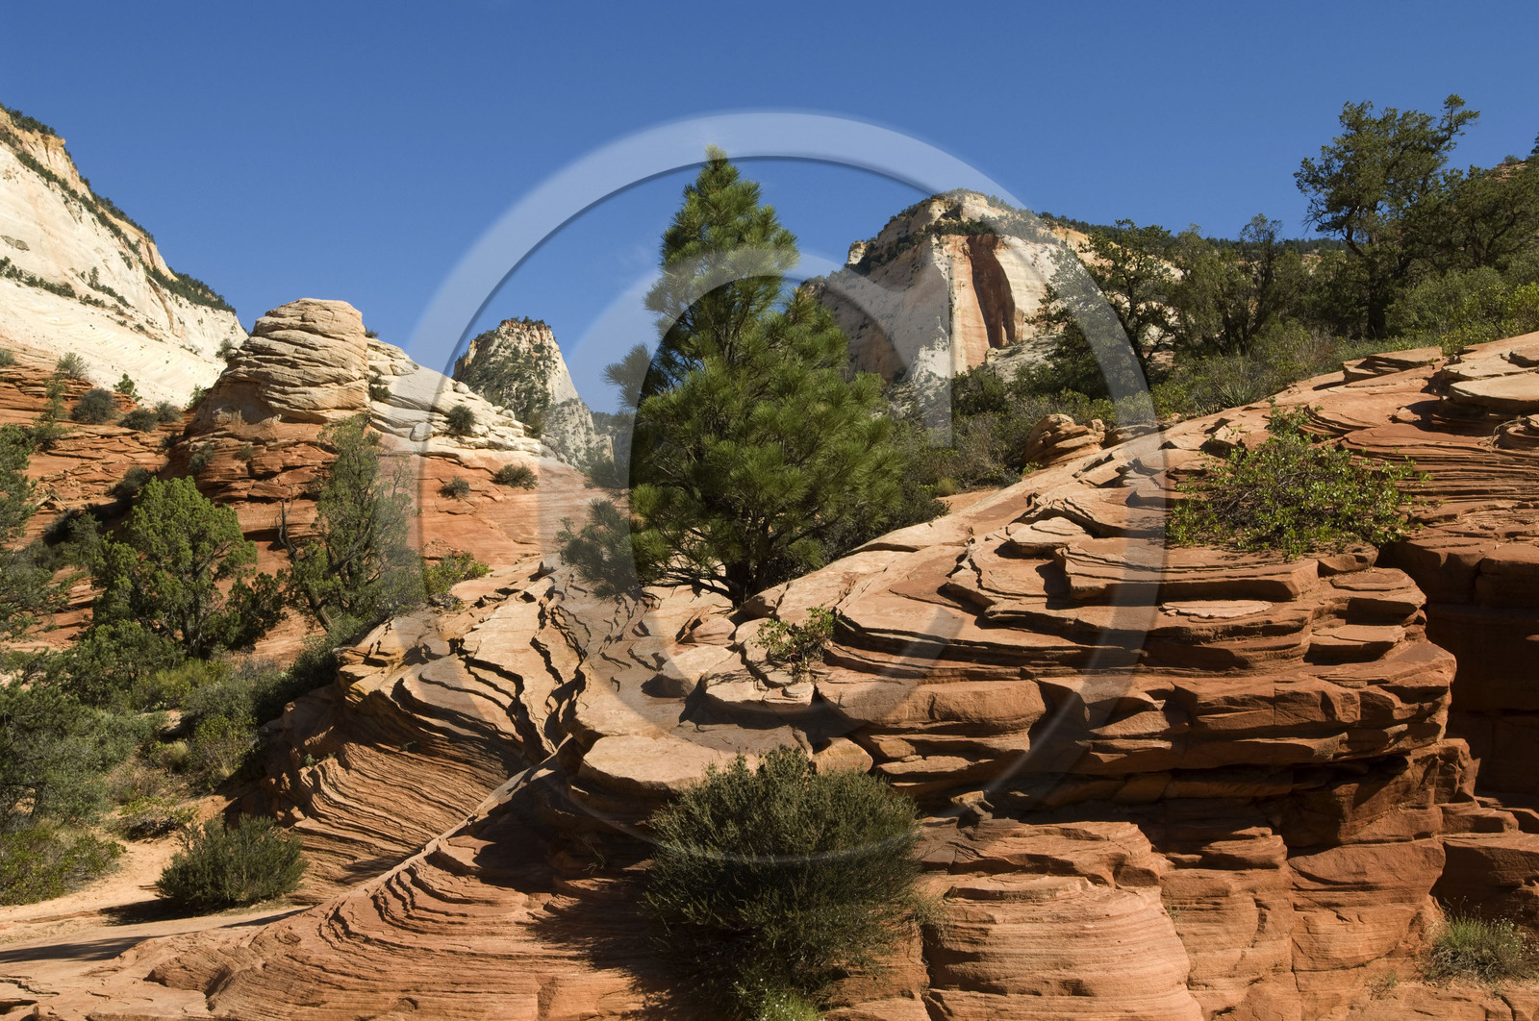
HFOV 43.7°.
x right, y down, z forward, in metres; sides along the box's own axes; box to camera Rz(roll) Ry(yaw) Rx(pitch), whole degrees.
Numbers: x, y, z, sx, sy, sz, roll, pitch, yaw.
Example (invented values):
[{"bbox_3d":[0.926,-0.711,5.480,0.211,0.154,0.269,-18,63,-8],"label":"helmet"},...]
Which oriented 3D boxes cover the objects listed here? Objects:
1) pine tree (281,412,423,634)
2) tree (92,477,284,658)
[{"bbox_3d":[-7.404,0.202,34.000,2.481,3.791,2.405,0,-3,0],"label":"pine tree"},{"bbox_3d":[-10.892,1.059,36.000,3.500,3.400,3.300,0,-3,0],"label":"tree"}]

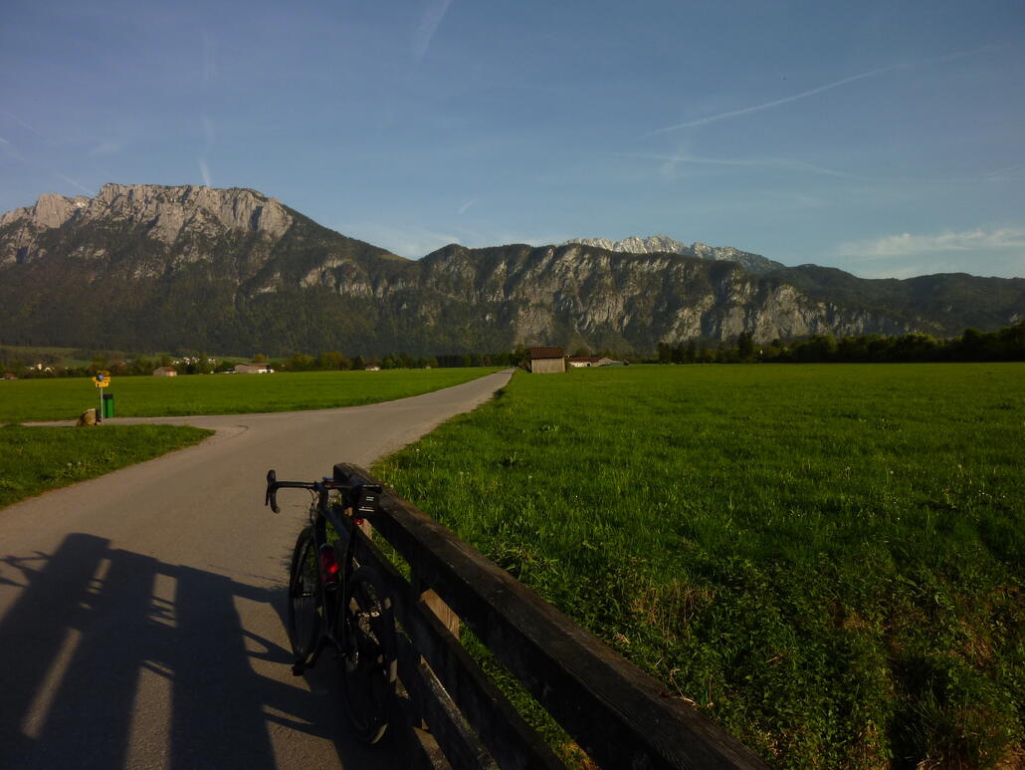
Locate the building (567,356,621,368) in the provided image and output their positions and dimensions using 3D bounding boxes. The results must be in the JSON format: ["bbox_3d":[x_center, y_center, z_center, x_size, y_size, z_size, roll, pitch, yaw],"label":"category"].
[{"bbox_3d":[47.127,-13.710,425.000,30.000,7.000,17.000,-1,1,6],"label":"building"}]

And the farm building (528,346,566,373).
[{"bbox_3d":[6.251,-4.349,131.000,6.400,4.600,6.000,-1,1,2],"label":"farm building"}]

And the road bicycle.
[{"bbox_3d":[-0.849,0.955,3.535,0.440,1.000,1.700,3,0,-30],"label":"road bicycle"}]

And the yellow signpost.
[{"bbox_3d":[-13.186,0.400,23.800,0.640,1.740,0.300,-2,2,-20],"label":"yellow signpost"}]

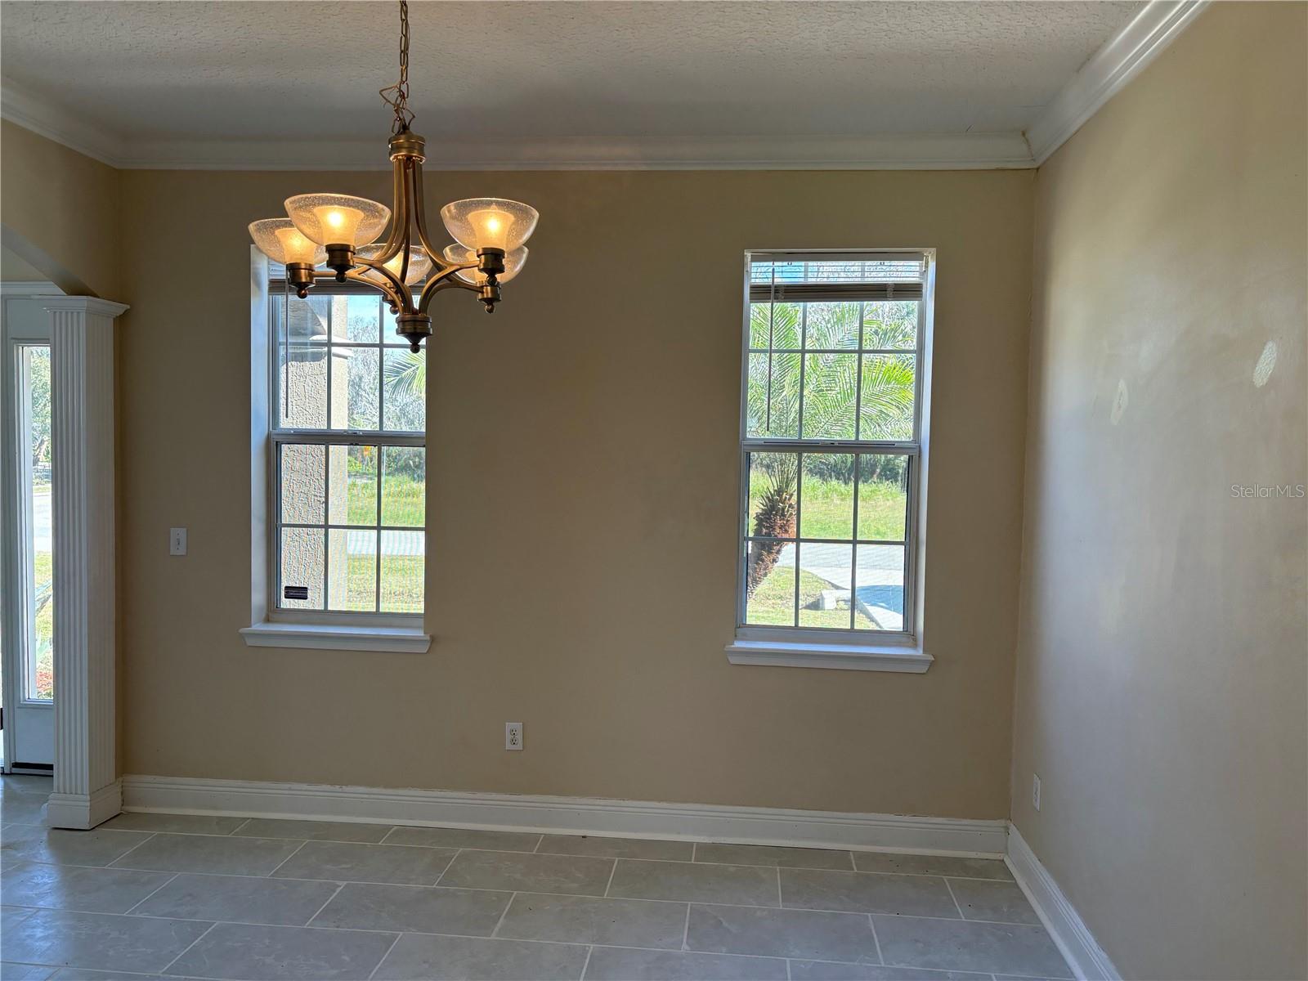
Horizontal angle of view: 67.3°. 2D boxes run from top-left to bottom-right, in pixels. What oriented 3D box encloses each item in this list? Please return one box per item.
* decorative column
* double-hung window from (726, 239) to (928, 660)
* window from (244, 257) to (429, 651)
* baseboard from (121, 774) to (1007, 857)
[{"bbox_3d":[-2.317,0.296,3.992,0.234,2.119,0.254,1,3,5],"label":"decorative column"},{"bbox_3d":[0.701,-0.119,3.846,0.775,1.620,0.190,1,3,5],"label":"double-hung window"},{"bbox_3d":[-1.267,-0.169,4.010,0.775,1.620,0.190,1,3,5],"label":"window"},{"bbox_3d":[-0.429,1.322,3.987,3.633,0.148,0.028,1,3,5],"label":"baseboard"}]

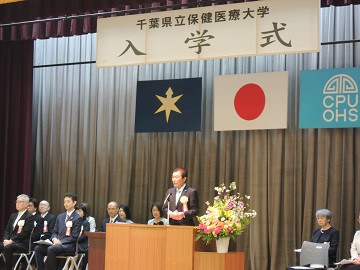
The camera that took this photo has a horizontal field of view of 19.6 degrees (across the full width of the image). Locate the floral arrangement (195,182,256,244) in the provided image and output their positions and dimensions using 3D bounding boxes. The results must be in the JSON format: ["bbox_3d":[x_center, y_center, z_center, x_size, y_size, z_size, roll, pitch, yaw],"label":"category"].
[{"bbox_3d":[0.554,0.936,12.400,0.720,0.740,0.580,-1,-4,30],"label":"floral arrangement"}]

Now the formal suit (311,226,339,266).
[{"bbox_3d":[2.017,1.596,14.632,0.460,0.600,0.420,-2,-4,35],"label":"formal suit"}]

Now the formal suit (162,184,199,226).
[{"bbox_3d":[-0.009,0.986,13.152,0.500,0.720,0.360,-1,-4,32],"label":"formal suit"}]

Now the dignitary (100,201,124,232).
[{"bbox_3d":[-1.117,1.642,15.783,0.500,1.260,0.780,-1,-4,27],"label":"dignitary"}]

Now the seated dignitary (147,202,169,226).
[{"bbox_3d":[-0.444,1.646,16.080,0.440,1.220,0.760,-1,-4,24],"label":"seated dignitary"}]

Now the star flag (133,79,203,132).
[{"bbox_3d":[-0.189,-0.482,17.328,1.327,0.886,0.030,-1,-4,34],"label":"star flag"}]

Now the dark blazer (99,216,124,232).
[{"bbox_3d":[-1.048,1.559,15.927,0.500,0.620,0.380,-1,-4,27],"label":"dark blazer"}]

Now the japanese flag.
[{"bbox_3d":[1.117,-0.522,16.455,1.327,0.886,0.030,-1,-4,34],"label":"japanese flag"}]

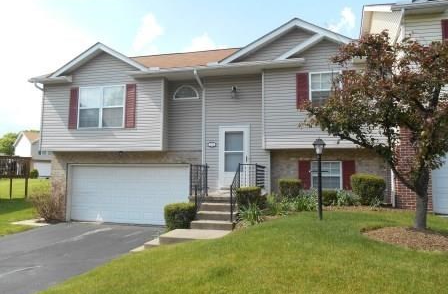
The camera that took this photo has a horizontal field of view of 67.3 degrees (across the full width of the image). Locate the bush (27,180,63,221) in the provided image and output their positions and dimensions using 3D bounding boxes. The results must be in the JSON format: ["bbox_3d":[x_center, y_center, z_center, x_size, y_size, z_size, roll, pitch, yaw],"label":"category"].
[{"bbox_3d":[-6.611,2.014,12.700,1.100,1.530,1.000,-1,-5,14],"label":"bush"}]

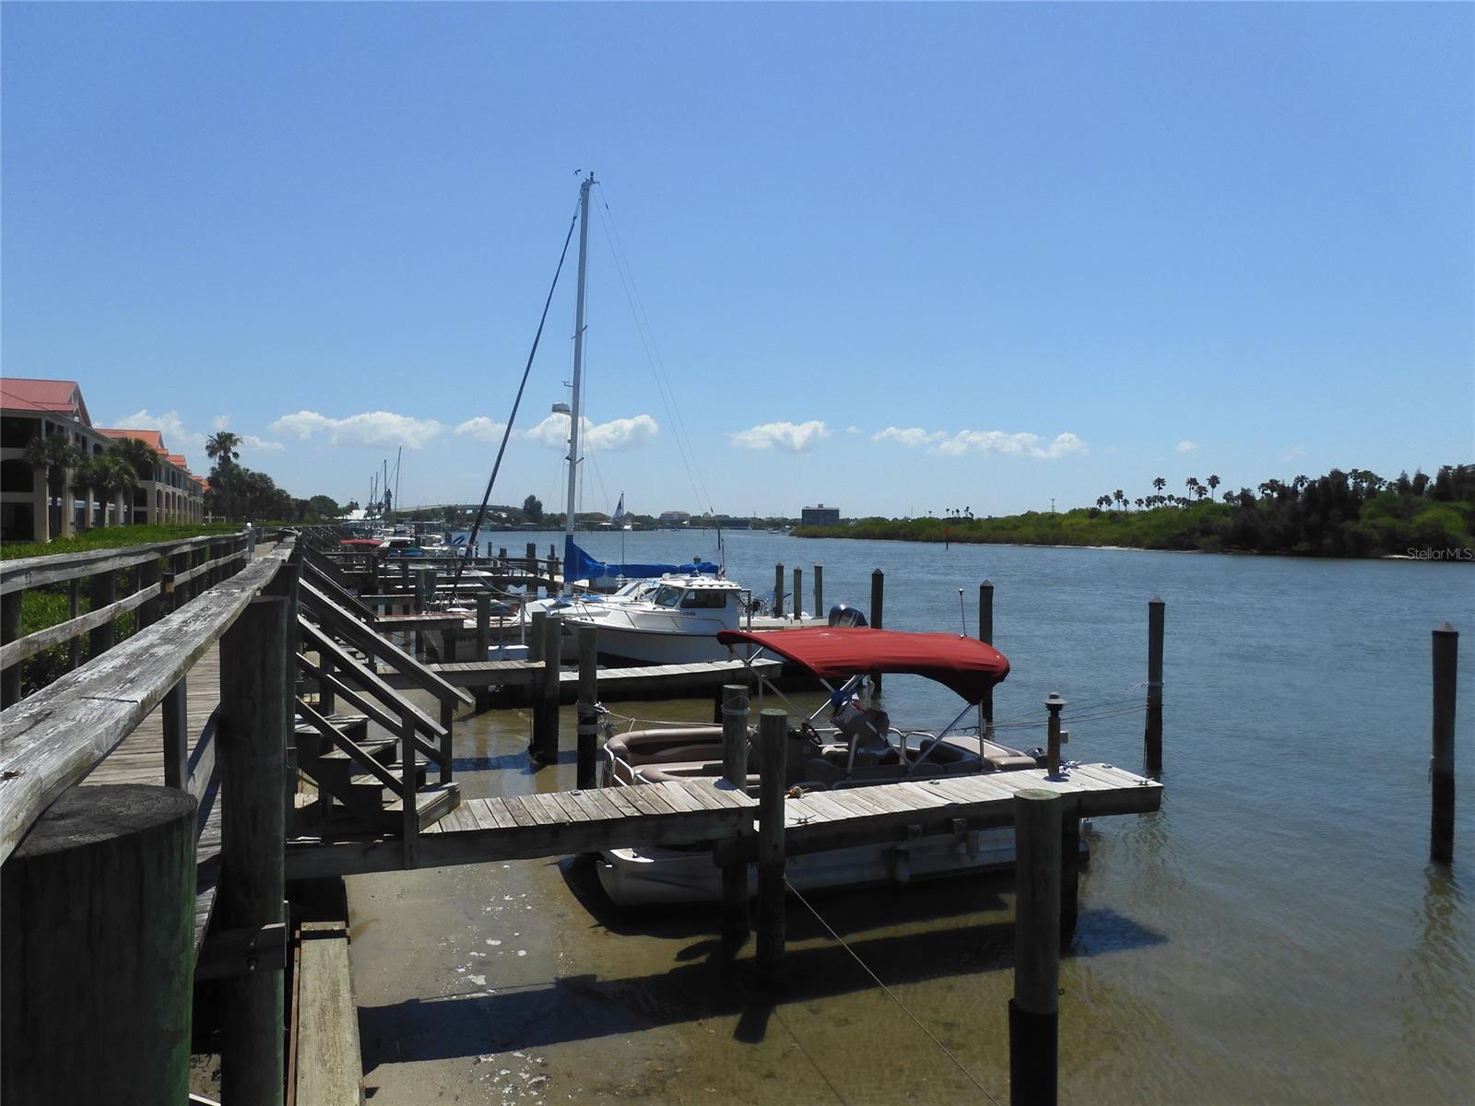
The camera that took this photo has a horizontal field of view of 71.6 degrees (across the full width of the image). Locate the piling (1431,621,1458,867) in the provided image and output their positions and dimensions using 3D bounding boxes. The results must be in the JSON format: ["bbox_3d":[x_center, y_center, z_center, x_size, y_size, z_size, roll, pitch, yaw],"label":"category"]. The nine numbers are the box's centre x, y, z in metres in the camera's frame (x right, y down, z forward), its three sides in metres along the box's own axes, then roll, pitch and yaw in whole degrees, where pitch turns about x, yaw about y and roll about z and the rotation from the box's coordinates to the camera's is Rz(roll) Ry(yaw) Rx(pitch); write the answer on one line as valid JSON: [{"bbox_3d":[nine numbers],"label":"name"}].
[{"bbox_3d":[8.400,2.247,12.156,0.291,2.829,0.291,0,2,-23],"label":"piling"}]

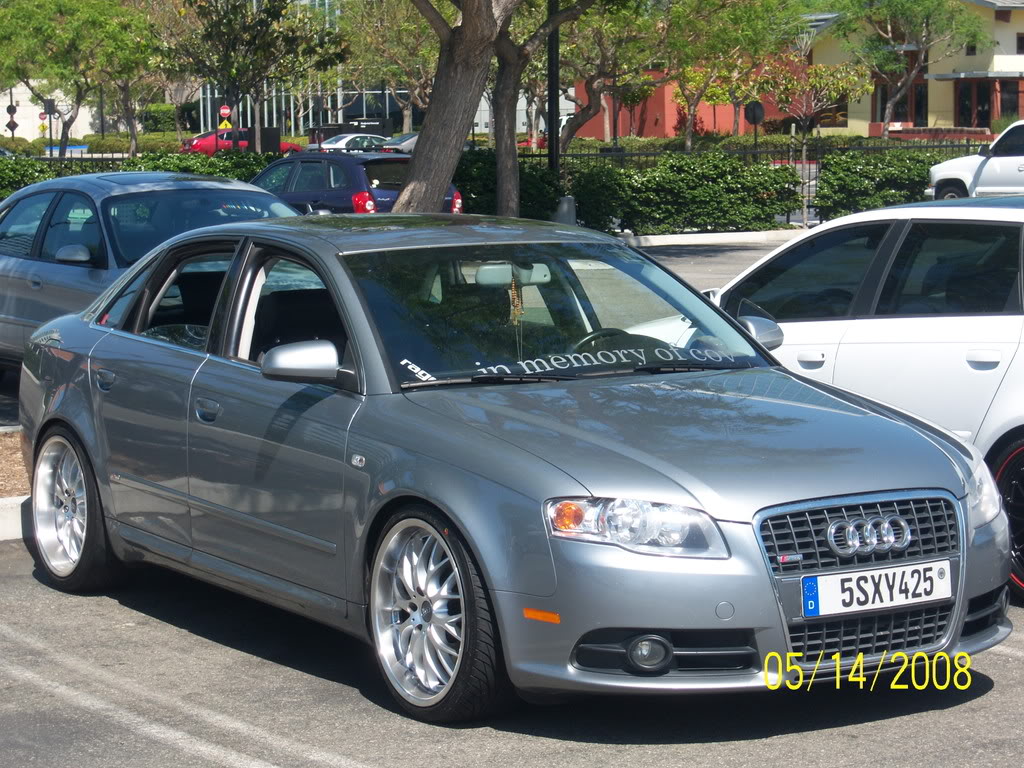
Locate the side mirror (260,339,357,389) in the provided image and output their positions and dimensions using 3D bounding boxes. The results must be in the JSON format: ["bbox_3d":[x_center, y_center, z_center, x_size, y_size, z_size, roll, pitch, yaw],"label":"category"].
[{"bbox_3d":[-0.610,-0.063,7.180,0.250,0.145,0.140,-4,6,-32],"label":"side mirror"}]

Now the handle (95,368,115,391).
[{"bbox_3d":[-1.446,-0.018,8.514,0.045,0.070,0.170,-4,6,-32],"label":"handle"}]

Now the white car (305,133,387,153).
[{"bbox_3d":[-5.548,-8.869,92.000,4.600,1.450,1.770,-2,6,-20],"label":"white car"}]

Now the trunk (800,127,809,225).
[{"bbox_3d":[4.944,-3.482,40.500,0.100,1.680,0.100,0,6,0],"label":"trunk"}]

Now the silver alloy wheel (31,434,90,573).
[{"bbox_3d":[-1.590,0.451,8.952,0.210,0.525,0.525,-4,6,-32],"label":"silver alloy wheel"}]

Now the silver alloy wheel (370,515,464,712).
[{"bbox_3d":[-0.177,0.630,6.720,0.210,0.525,0.525,-4,6,-32],"label":"silver alloy wheel"}]

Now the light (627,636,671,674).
[{"bbox_3d":[0.358,0.702,6.240,0.108,0.100,0.065,-3,6,-32],"label":"light"}]

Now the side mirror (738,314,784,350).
[{"bbox_3d":[0.818,-0.161,8.118,0.250,0.145,0.140,-4,6,-32],"label":"side mirror"}]

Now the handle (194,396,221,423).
[{"bbox_3d":[-1.012,0.084,7.929,0.050,0.065,0.200,-3,6,-32],"label":"handle"}]

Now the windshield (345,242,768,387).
[{"bbox_3d":[0.128,-0.224,7.692,1.410,0.112,0.858,-3,37,-32],"label":"windshield"}]

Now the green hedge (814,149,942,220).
[{"bbox_3d":[6.779,-3.510,42.800,3.200,1.380,1.200,-4,7,-32],"label":"green hedge"}]

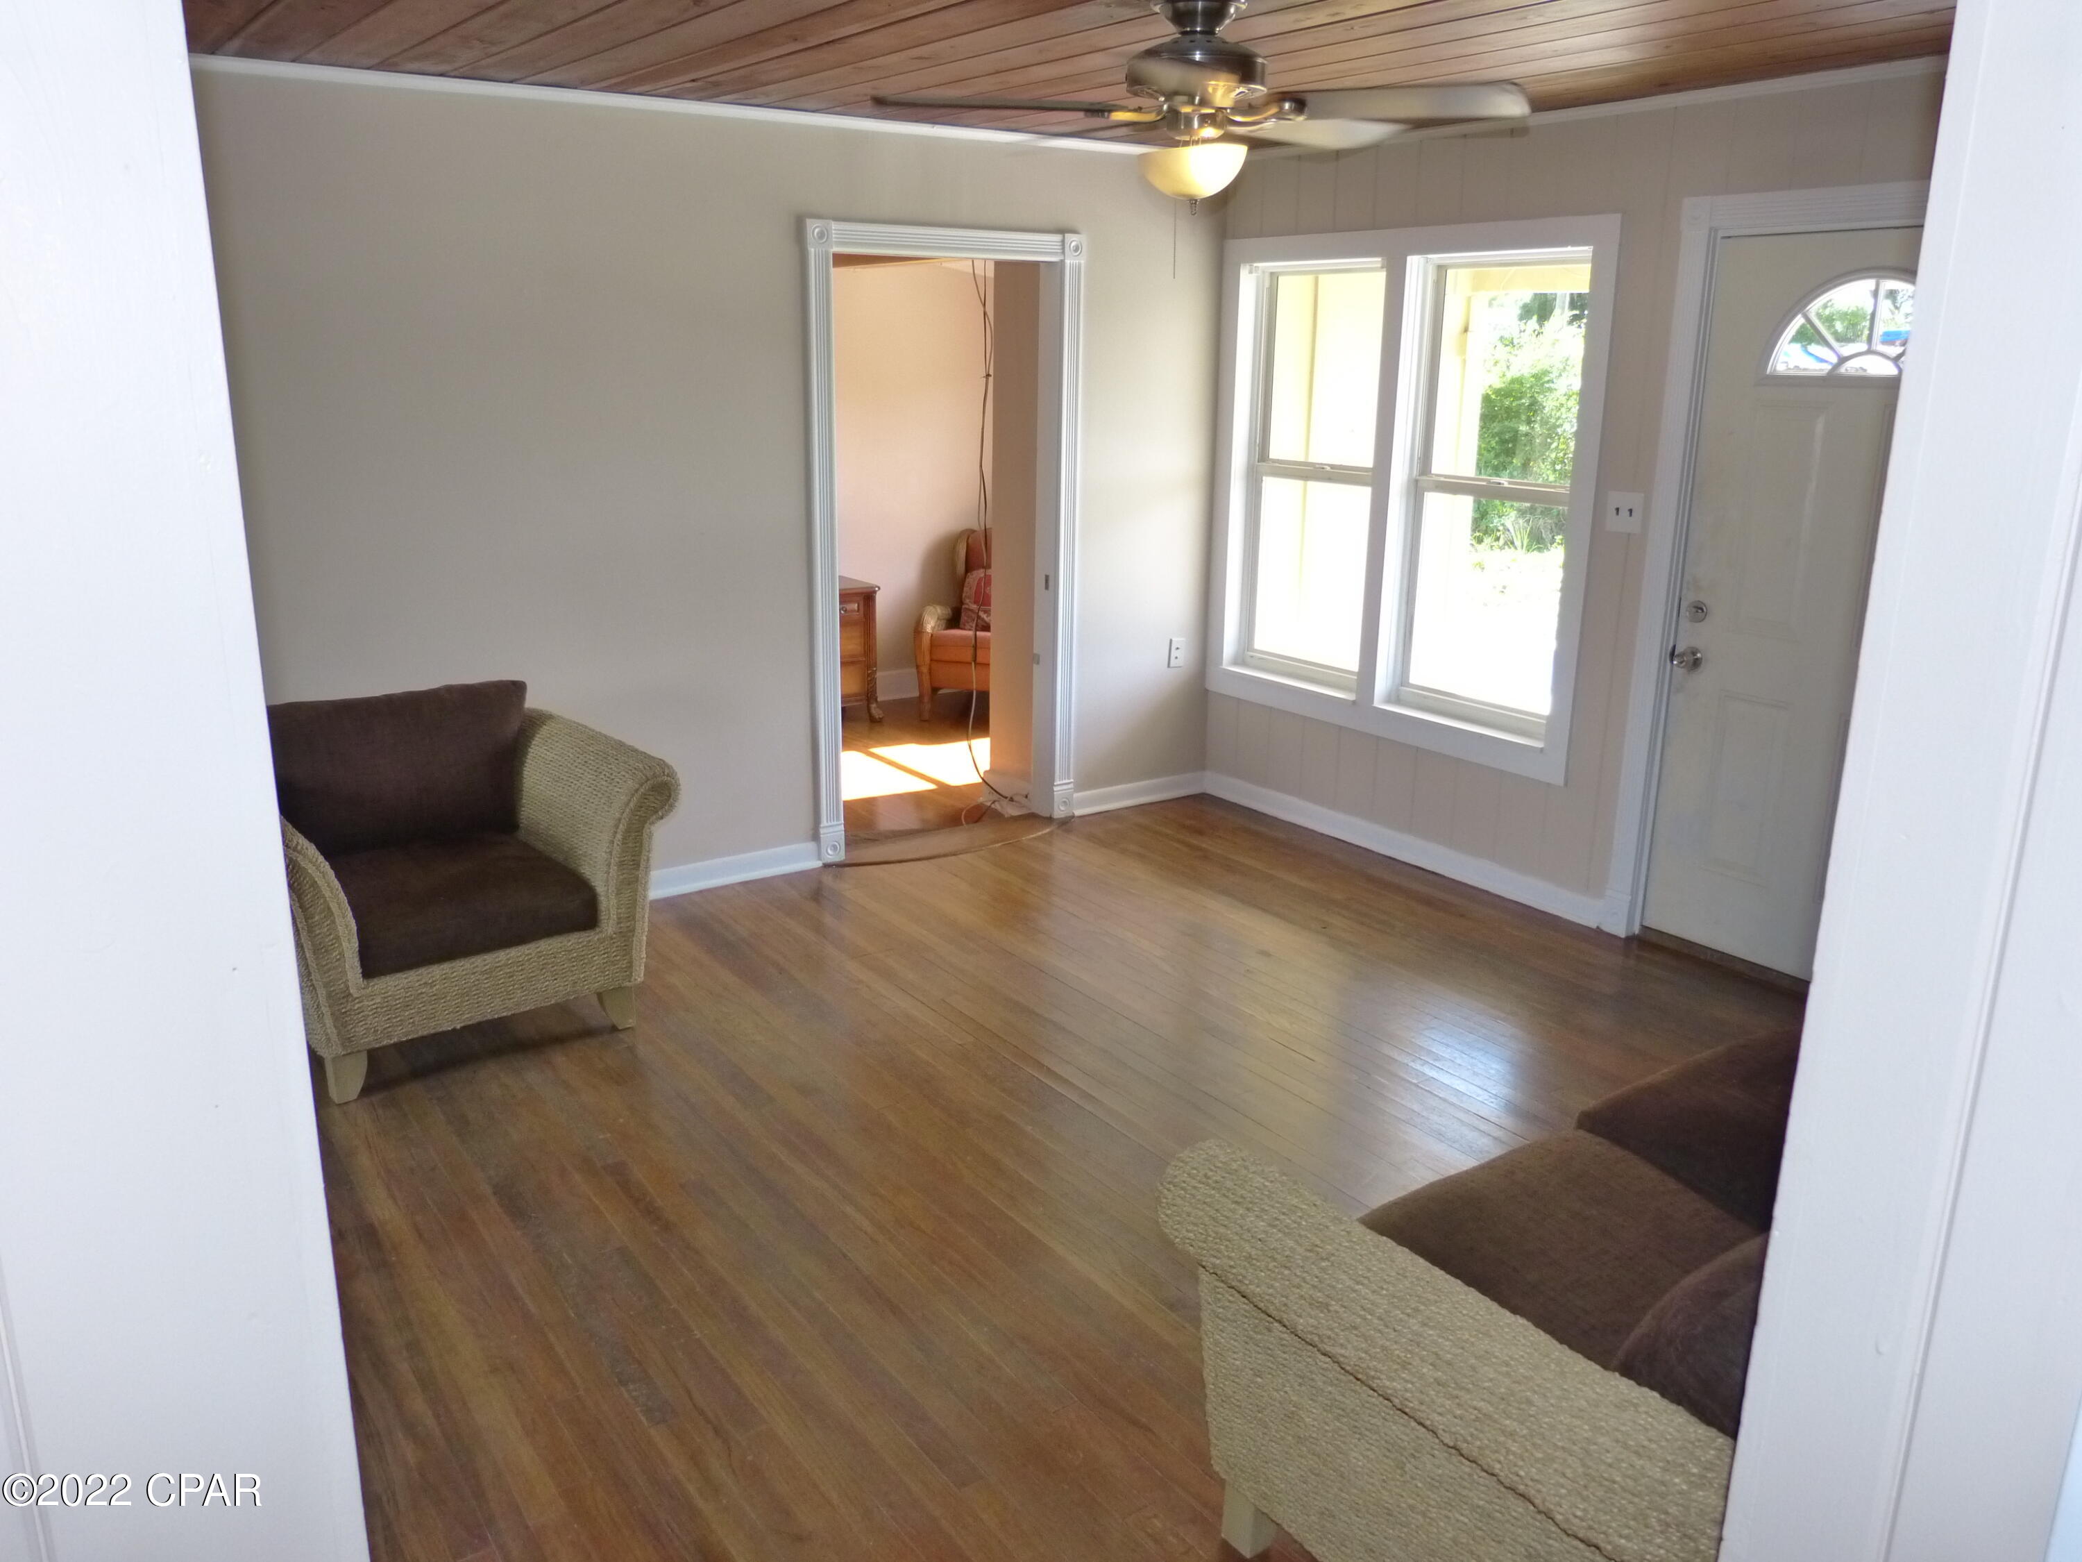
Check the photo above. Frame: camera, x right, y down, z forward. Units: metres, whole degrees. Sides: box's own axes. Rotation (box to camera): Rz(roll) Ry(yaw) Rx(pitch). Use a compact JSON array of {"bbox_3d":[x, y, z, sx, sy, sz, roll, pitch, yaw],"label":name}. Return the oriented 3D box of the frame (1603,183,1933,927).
[{"bbox_3d":[2.137,-0.459,4.040,0.120,2.156,1.106,-10,18,-33],"label":"frame"}]

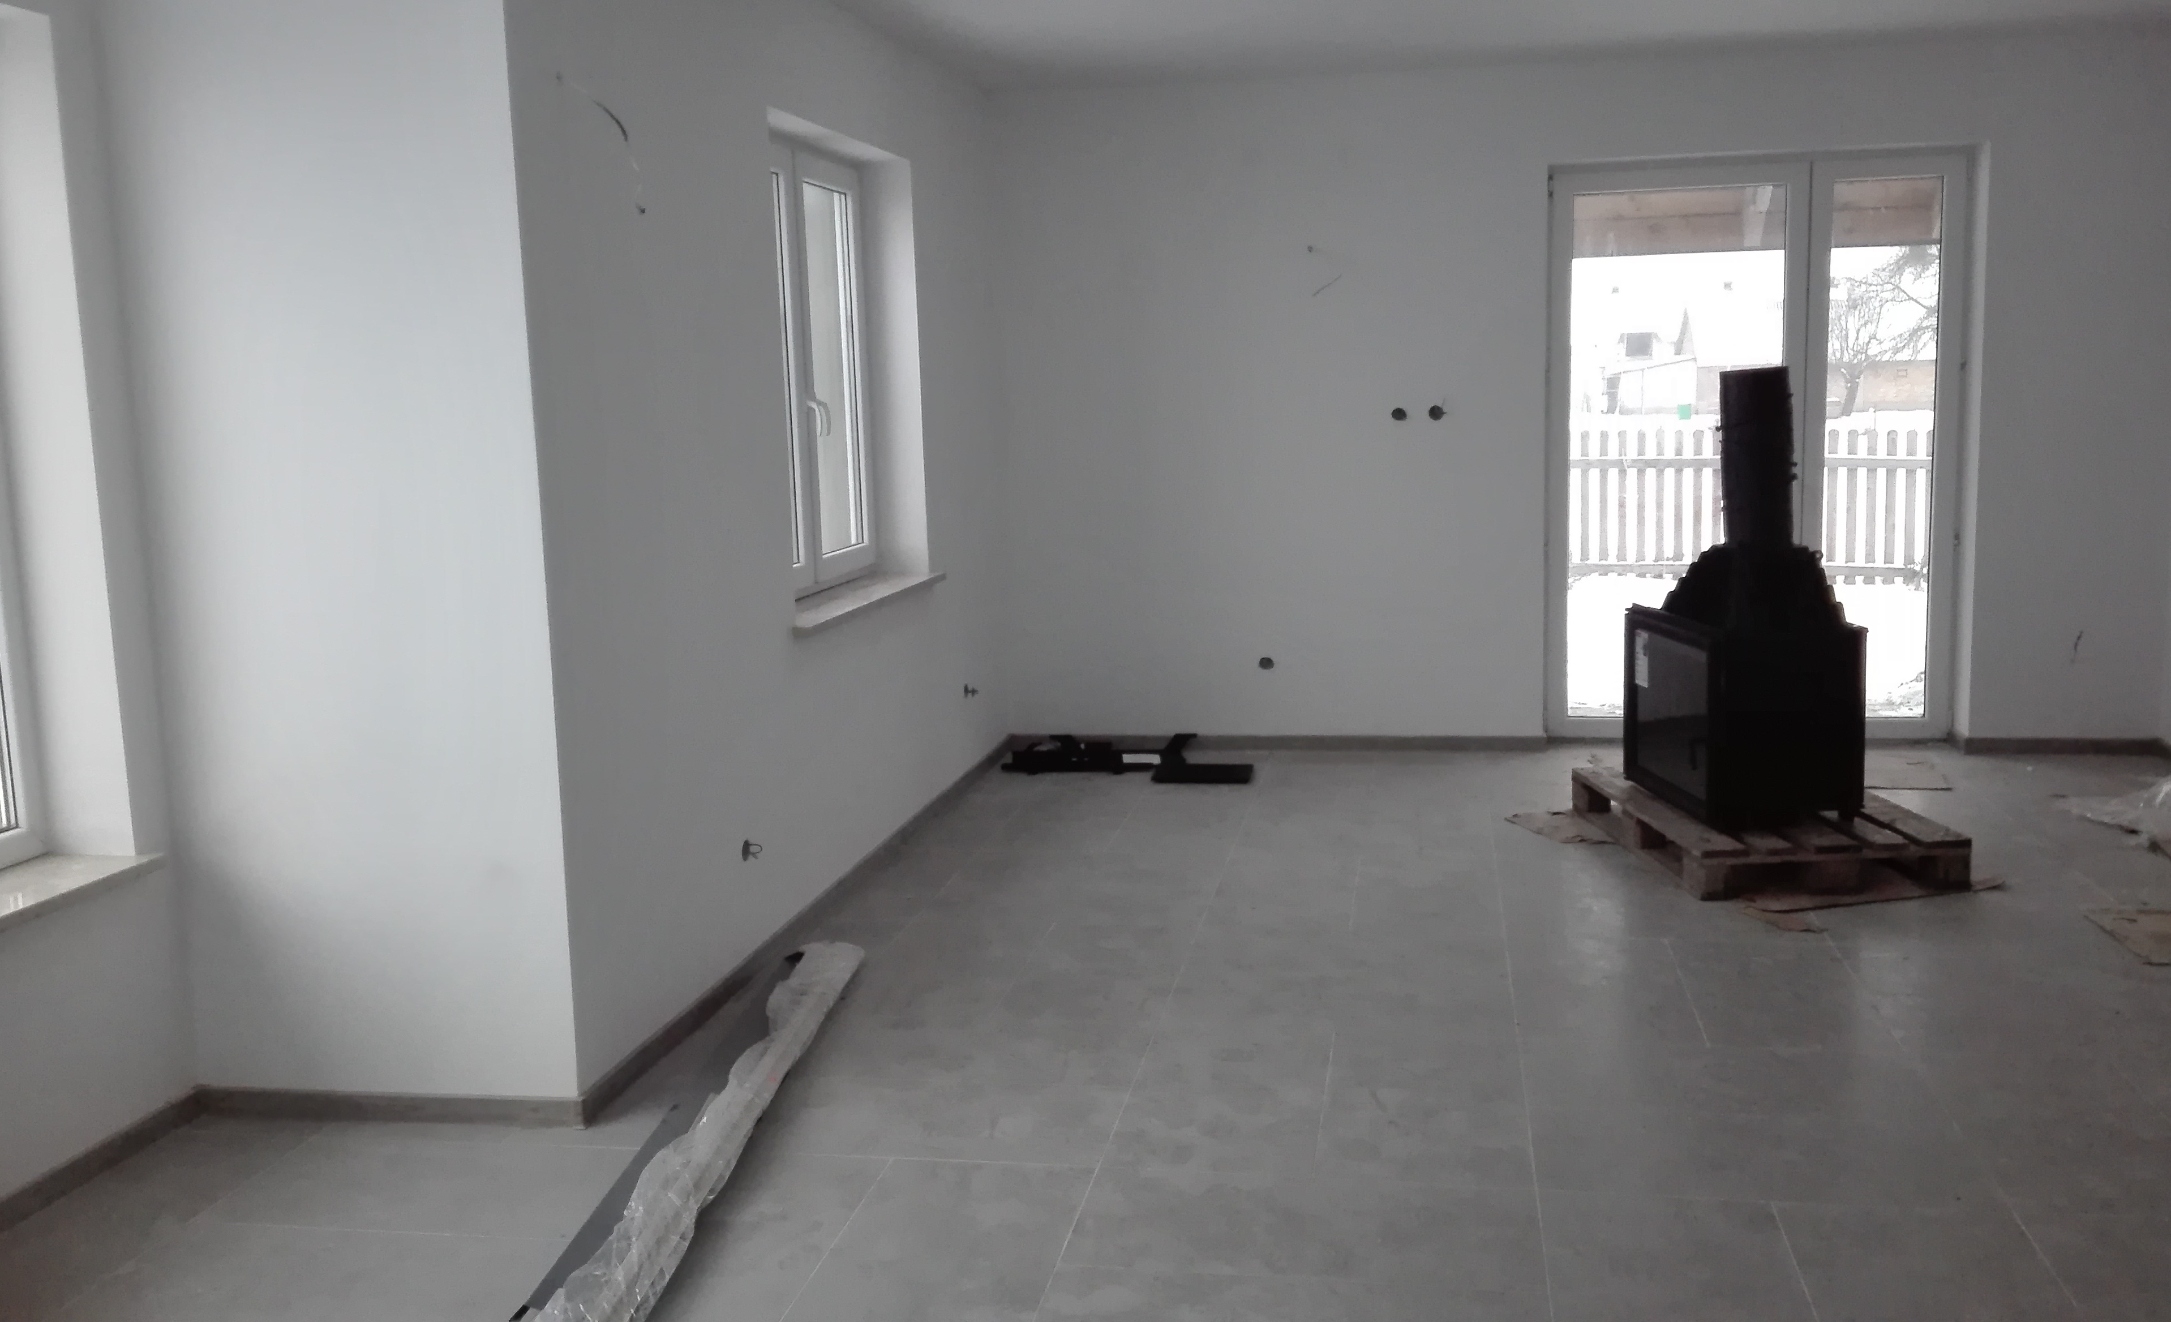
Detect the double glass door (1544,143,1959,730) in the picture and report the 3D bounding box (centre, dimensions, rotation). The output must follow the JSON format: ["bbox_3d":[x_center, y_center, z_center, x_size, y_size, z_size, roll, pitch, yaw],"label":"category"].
[{"bbox_3d":[2.796,-0.862,7.114,1.649,2.422,0.090,0,9,10],"label":"double glass door"}]

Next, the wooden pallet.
[{"bbox_3d":[2.253,0.549,5.705,0.810,0.146,1.140,-2,9,-3],"label":"wooden pallet"}]

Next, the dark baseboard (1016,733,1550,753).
[{"bbox_3d":[0.834,0.362,7.373,2.320,0.077,0.020,0,9,10],"label":"dark baseboard"}]

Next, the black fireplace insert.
[{"bbox_3d":[2.181,-0.239,5.621,0.455,1.440,0.720,-3,9,-5],"label":"black fireplace insert"}]

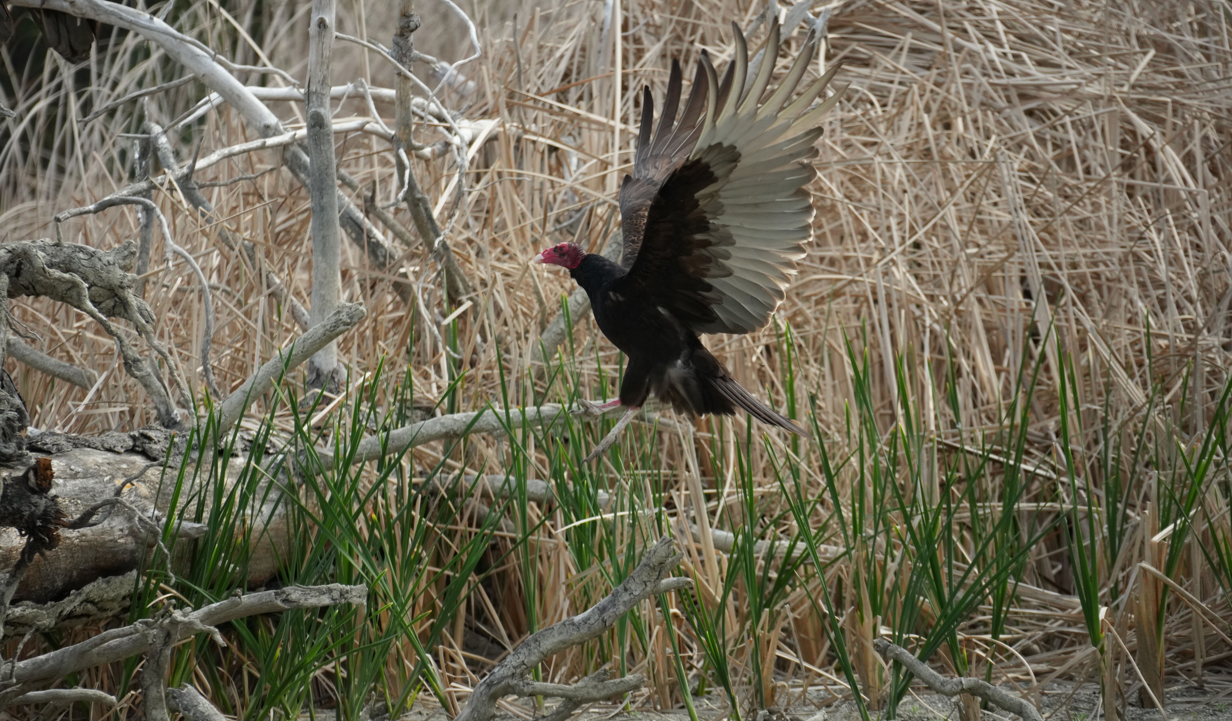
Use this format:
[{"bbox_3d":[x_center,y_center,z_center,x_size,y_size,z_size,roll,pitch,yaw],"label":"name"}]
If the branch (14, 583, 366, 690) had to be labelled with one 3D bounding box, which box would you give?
[{"bbox_3d":[-0.813,0.523,19.500,0.676,0.201,0.200,0,2,0],"label":"branch"}]

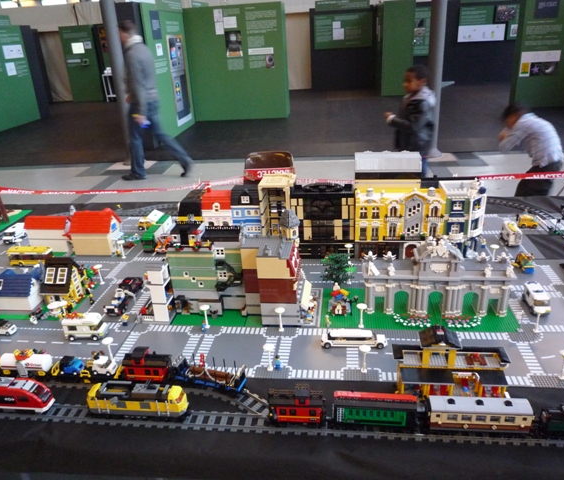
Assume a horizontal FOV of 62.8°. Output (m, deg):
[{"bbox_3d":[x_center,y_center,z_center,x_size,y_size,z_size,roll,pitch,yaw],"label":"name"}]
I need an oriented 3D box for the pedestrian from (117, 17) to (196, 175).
[{"bbox_3d":[-1.559,-1.573,5.353,0.900,1.740,0.460,0,24,8],"label":"pedestrian"}]

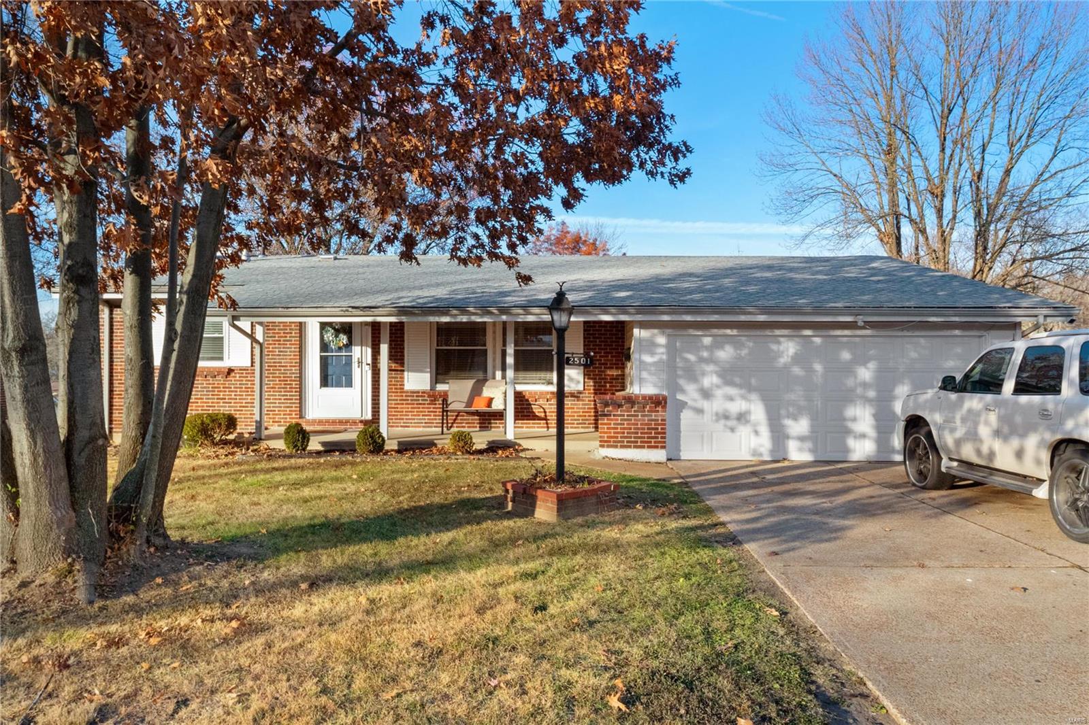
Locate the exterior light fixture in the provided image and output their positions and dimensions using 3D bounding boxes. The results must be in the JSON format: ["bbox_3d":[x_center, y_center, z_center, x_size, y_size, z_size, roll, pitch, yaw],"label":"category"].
[{"bbox_3d":[0.172,0.225,8.330,0.270,2.140,0.270,0,0,0],"label":"exterior light fixture"}]

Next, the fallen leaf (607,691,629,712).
[{"bbox_3d":[0.338,1.555,3.620,0.105,0.040,0.130,0,0,0],"label":"fallen leaf"}]

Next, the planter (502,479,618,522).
[{"bbox_3d":[0.167,1.430,8.330,0.870,0.285,0.940,0,0,-39],"label":"planter"}]

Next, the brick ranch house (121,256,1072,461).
[{"bbox_3d":[-0.470,-0.470,17.400,16.700,4.050,11.700,0,0,2],"label":"brick ranch house"}]

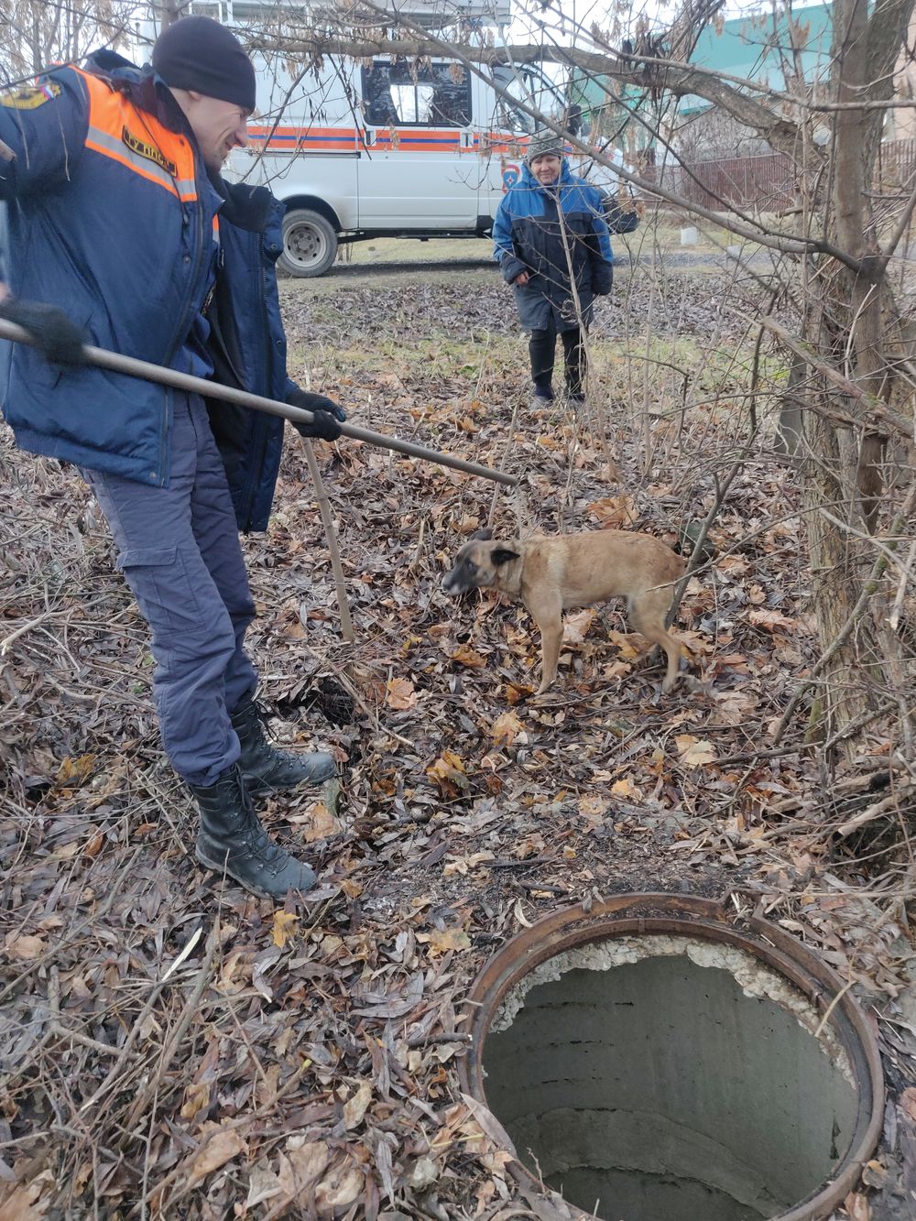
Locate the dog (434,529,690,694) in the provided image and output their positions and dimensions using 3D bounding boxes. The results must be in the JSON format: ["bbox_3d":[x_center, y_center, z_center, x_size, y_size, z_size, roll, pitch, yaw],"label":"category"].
[{"bbox_3d":[0.303,0.004,2.500,0.695,0.485,0.190,-1,25,0],"label":"dog"}]

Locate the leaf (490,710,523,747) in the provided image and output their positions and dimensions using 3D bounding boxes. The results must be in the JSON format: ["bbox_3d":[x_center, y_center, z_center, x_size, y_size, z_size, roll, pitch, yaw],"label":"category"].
[{"bbox_3d":[0.130,0.317,2.378,0.085,0.045,0.100,-1,25,0],"label":"leaf"}]

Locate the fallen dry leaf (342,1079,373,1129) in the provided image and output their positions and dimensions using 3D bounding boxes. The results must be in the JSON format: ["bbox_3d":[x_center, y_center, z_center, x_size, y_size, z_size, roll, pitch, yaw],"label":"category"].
[{"bbox_3d":[-0.159,0.784,1.402,0.036,0.020,0.075,9,27,20],"label":"fallen dry leaf"}]

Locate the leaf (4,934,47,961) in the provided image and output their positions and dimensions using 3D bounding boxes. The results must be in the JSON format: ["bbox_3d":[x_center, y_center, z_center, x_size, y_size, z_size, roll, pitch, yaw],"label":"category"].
[{"bbox_3d":[-0.852,0.664,1.737,0.082,0.018,0.055,-10,27,-20],"label":"leaf"}]

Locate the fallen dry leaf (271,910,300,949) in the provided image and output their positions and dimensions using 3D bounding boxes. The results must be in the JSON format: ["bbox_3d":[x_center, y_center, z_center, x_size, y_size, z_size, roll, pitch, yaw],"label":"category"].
[{"bbox_3d":[-0.342,0.633,1.752,0.050,0.022,0.075,-1,25,0],"label":"fallen dry leaf"}]

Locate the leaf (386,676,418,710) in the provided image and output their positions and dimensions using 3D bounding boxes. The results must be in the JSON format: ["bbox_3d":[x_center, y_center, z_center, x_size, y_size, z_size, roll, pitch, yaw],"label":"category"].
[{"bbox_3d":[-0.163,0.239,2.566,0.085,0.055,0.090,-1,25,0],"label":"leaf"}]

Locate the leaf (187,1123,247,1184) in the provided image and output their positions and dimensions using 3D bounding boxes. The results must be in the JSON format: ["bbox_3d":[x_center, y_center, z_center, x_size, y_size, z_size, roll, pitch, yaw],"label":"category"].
[{"bbox_3d":[-0.365,0.822,1.336,0.050,0.022,0.095,20,32,37],"label":"leaf"}]

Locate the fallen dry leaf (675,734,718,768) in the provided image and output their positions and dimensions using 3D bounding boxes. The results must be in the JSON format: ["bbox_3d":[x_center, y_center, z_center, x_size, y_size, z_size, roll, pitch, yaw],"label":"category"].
[{"bbox_3d":[0.611,0.358,2.258,0.095,0.030,0.100,6,26,14],"label":"fallen dry leaf"}]

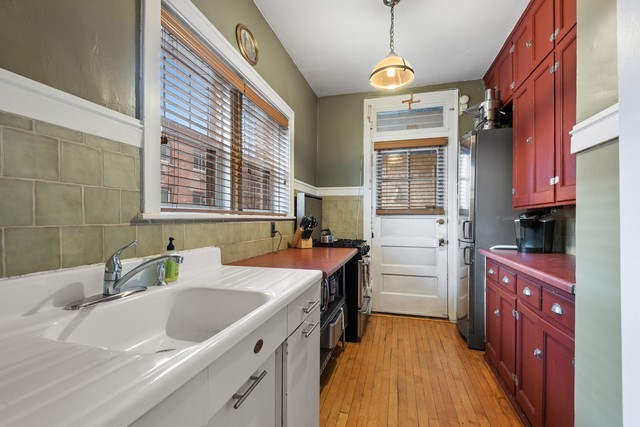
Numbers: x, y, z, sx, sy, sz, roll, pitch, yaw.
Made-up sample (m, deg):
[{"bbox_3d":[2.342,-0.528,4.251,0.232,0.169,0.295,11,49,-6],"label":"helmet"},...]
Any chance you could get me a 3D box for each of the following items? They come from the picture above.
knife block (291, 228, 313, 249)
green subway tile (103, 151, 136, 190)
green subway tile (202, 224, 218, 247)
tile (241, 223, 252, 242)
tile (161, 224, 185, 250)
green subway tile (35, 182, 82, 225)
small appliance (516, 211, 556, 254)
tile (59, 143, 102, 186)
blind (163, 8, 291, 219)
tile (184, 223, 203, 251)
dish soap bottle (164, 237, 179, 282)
[{"bbox_3d":[-0.175,0.227,2.797,0.106,0.212,0.217,1,-1,-31],"label":"knife block"},{"bbox_3d":[-0.761,-0.162,1.084,0.010,0.132,0.130,0,-1,15],"label":"green subway tile"},{"bbox_3d":[-0.621,0.121,1.600,0.010,0.132,0.130,0,-1,15],"label":"green subway tile"},{"bbox_3d":[-0.516,0.128,1.990,0.010,0.132,0.130,0,-1,15],"label":"tile"},{"bbox_3d":[-0.641,0.106,1.246,0.010,0.121,0.126,0,-1,14],"label":"tile"},{"bbox_3d":[-0.813,-0.028,0.887,0.010,0.132,0.130,0,-1,15],"label":"green subway tile"},{"bbox_3d":[1.730,0.153,2.337,0.242,0.323,0.182,0,-1,17],"label":"small appliance"},{"bbox_3d":[-0.732,-0.149,0.876,0.010,0.122,0.116,0,-1,14],"label":"tile"},{"bbox_3d":[-0.536,-0.456,2.026,0.071,0.907,1.601,0,-1,15],"label":"blind"},{"bbox_3d":[-0.610,0.107,1.372,0.010,0.121,0.124,0,-1,14],"label":"tile"},{"bbox_3d":[-0.593,0.181,1.133,0.052,0.181,0.060,0,-1,14],"label":"dish soap bottle"}]

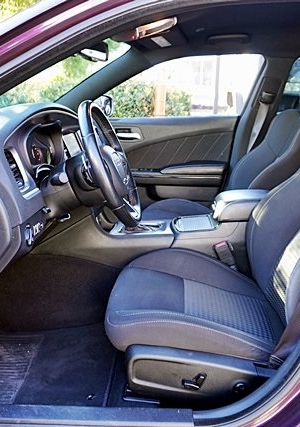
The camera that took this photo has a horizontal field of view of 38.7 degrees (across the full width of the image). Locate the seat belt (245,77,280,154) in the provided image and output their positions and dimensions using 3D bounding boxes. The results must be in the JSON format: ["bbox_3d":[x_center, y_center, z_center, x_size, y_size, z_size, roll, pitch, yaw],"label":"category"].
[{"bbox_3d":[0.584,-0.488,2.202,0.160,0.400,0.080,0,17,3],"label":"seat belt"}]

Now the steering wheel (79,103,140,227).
[{"bbox_3d":[-0.132,-0.134,1.235,0.110,0.380,0.380,-20,15,9],"label":"steering wheel"}]

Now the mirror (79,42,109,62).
[{"bbox_3d":[-0.194,-0.576,1.503,0.050,0.072,0.250,8,18,11],"label":"mirror"}]

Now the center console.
[{"bbox_3d":[0.193,0.066,1.680,0.760,0.310,0.260,0,17,3],"label":"center console"}]

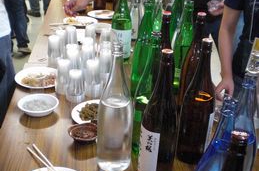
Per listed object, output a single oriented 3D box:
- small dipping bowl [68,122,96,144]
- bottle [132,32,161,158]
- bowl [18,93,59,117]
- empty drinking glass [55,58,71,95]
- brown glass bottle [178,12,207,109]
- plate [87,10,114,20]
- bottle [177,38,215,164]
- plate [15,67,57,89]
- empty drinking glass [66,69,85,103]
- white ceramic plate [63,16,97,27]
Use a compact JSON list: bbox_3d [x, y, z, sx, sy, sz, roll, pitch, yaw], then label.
[{"bbox_3d":[-0.147,0.172,1.299,0.115,0.034,0.115,0,25,-6],"label":"small dipping bowl"},{"bbox_3d":[0.070,0.029,1.197,0.105,0.397,0.105,3,26,0],"label":"bottle"},{"bbox_3d":[-0.347,0.086,1.456,0.153,0.041,0.153,-3,25,-14],"label":"bowl"},{"bbox_3d":[-0.276,-0.038,1.601,0.070,0.145,0.070,3,25,0],"label":"empty drinking glass"},{"bbox_3d":[0.251,-0.079,1.440,0.105,0.397,0.105,3,26,0],"label":"brown glass bottle"},{"bbox_3d":[-0.197,-0.515,2.808,0.222,0.020,0.222,1,25,-4],"label":"plate"},{"bbox_3d":[0.218,0.049,1.172,0.105,0.397,0.105,14,27,23],"label":"bottle"},{"bbox_3d":[-0.394,-0.030,1.700,0.230,0.022,0.230,2,26,-1],"label":"plate"},{"bbox_3d":[-0.219,0.002,1.540,0.076,0.121,0.076,3,26,0],"label":"empty drinking glass"},{"bbox_3d":[-0.321,-0.417,2.509,0.230,0.022,0.230,2,26,-1],"label":"white ceramic plate"}]

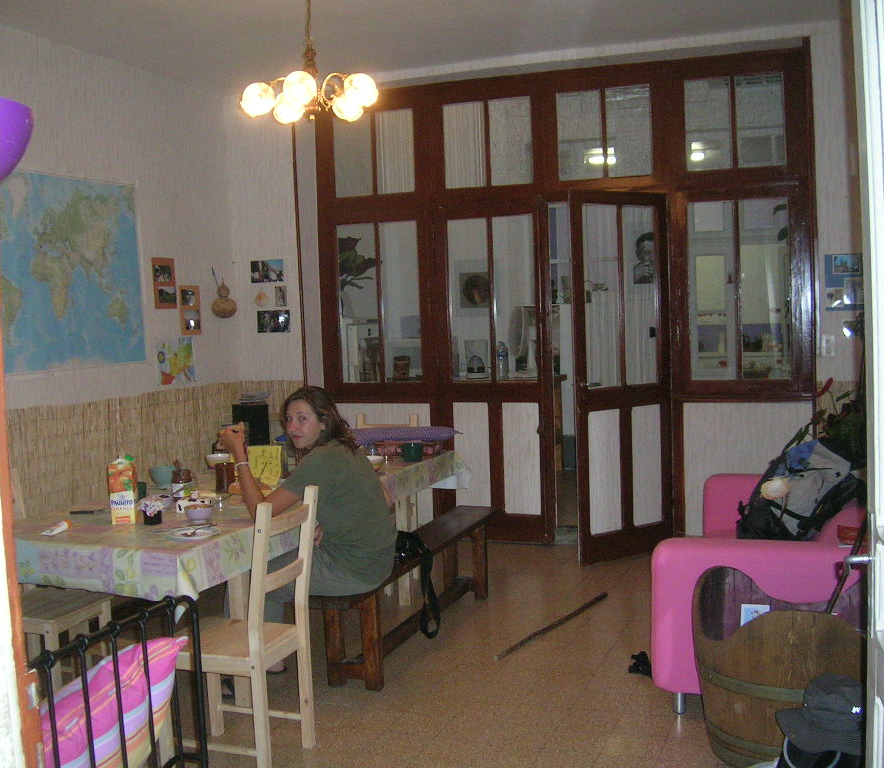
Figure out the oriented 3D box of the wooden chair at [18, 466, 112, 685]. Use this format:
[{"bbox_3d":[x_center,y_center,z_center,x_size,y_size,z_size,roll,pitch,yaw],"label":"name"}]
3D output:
[{"bbox_3d":[-1.609,0.855,4.126,0.500,0.950,0.410,-1,4,21],"label":"wooden chair"}]

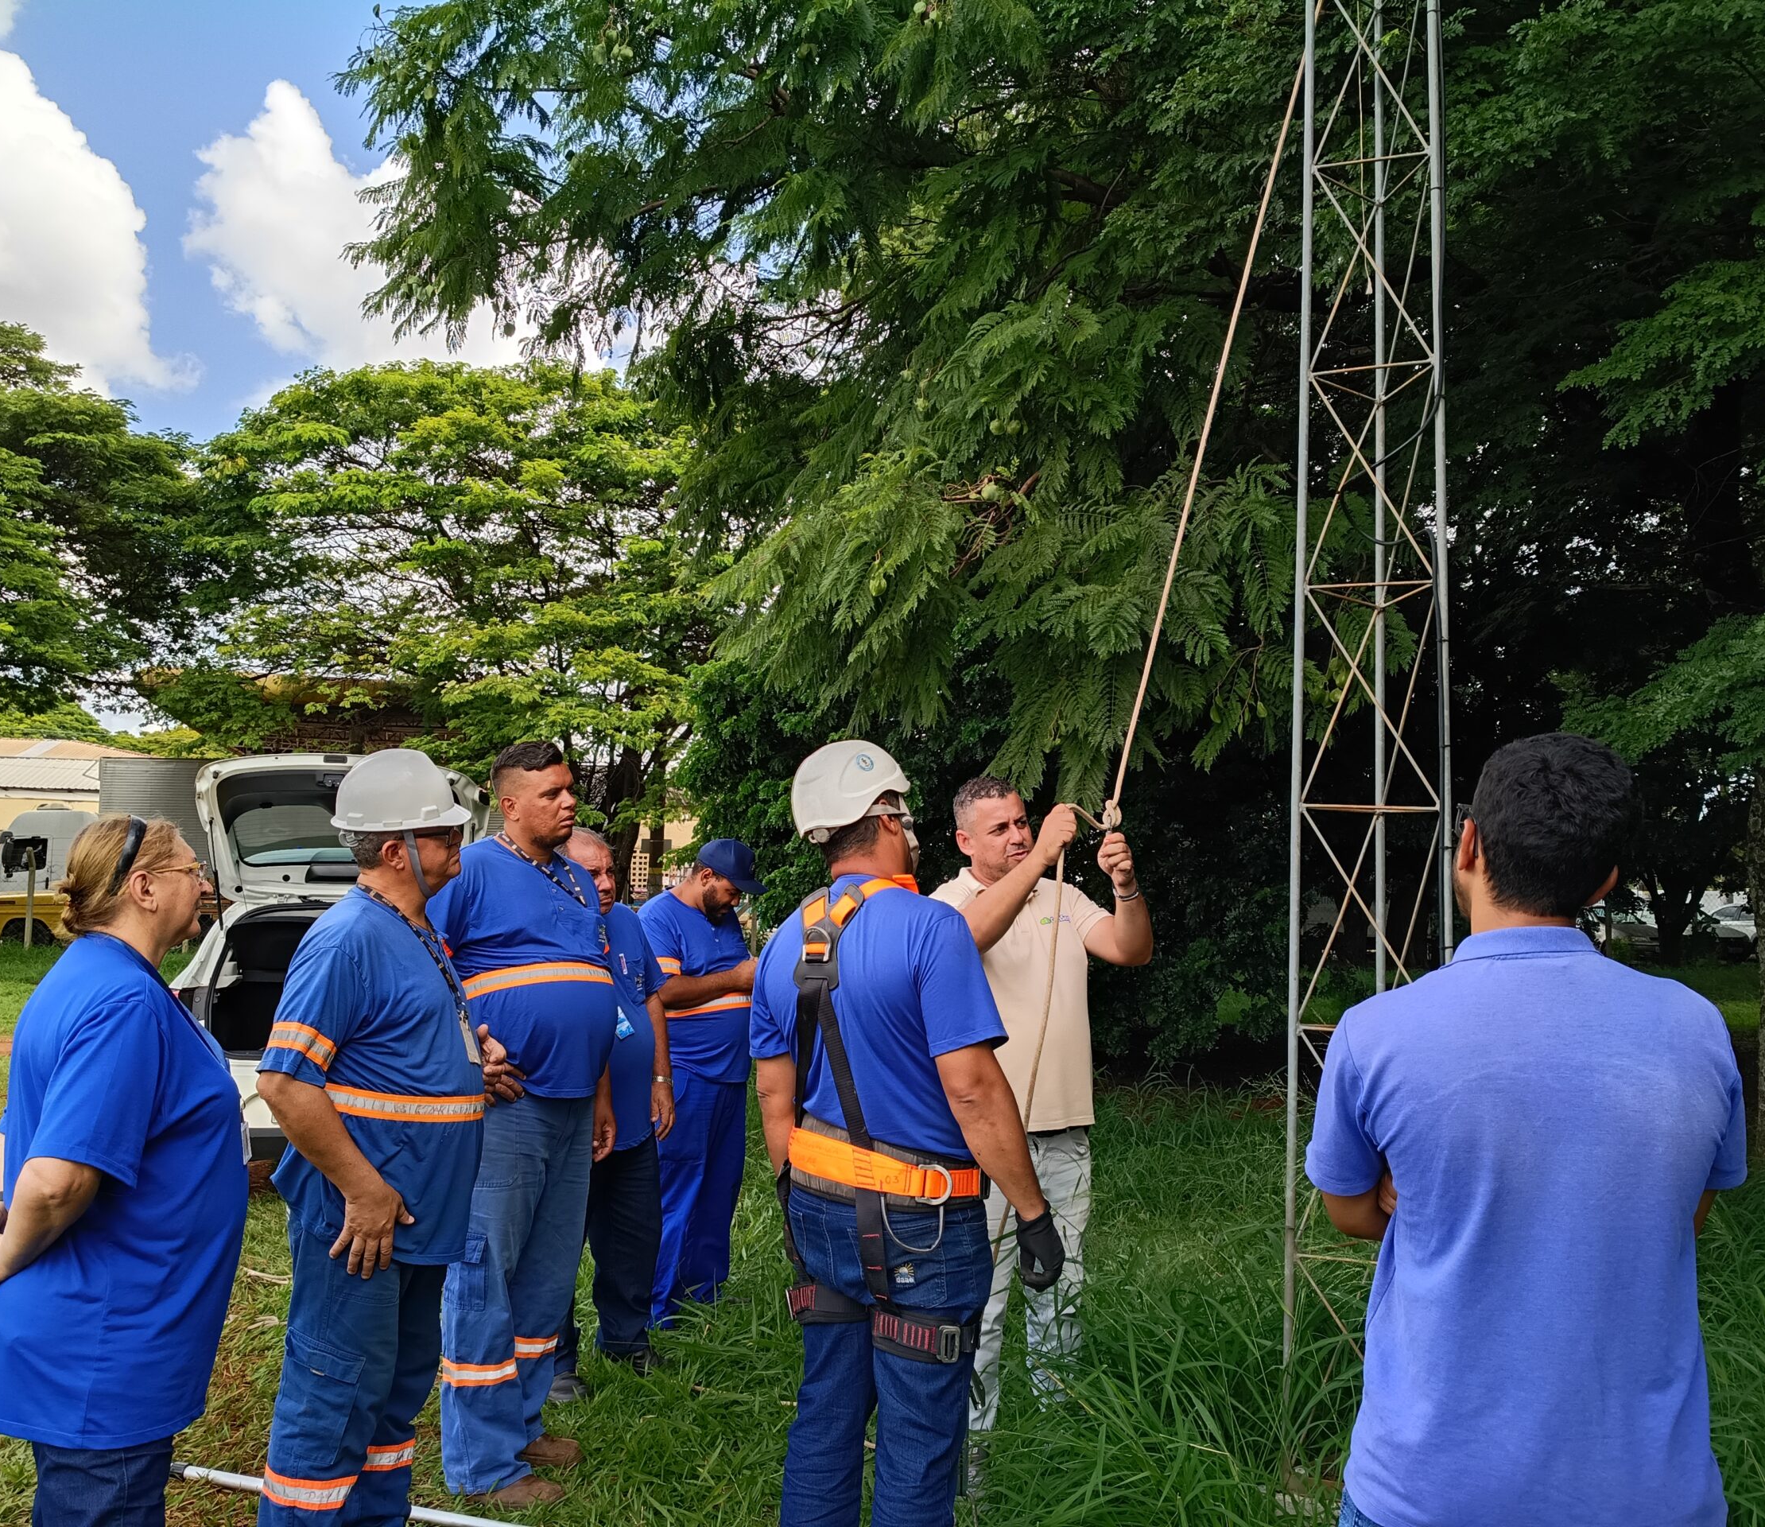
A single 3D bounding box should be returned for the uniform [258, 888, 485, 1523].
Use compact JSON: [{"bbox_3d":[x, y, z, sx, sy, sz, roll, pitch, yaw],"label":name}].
[{"bbox_3d":[-0.970,0.954,3.084,0.420,1.430,0.540,1,-5,6],"label":"uniform"}]

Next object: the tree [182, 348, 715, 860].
[{"bbox_3d":[-7.657,-1.928,28.469,10.500,11.200,10.000,1,-5,0],"label":"tree"}]

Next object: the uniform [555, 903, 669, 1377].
[{"bbox_3d":[-0.781,1.102,4.675,0.330,1.390,0.520,-2,-6,38],"label":"uniform"}]

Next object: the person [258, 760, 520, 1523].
[{"bbox_3d":[-0.967,0.839,3.094,0.520,1.760,0.560,1,-5,6],"label":"person"}]

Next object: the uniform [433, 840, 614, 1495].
[{"bbox_3d":[-0.867,0.975,3.845,0.400,1.540,0.550,0,-5,20],"label":"uniform"}]

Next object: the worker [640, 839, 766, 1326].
[{"bbox_3d":[-0.590,1.070,5.143,0.450,1.660,0.520,-2,-6,32],"label":"worker"}]

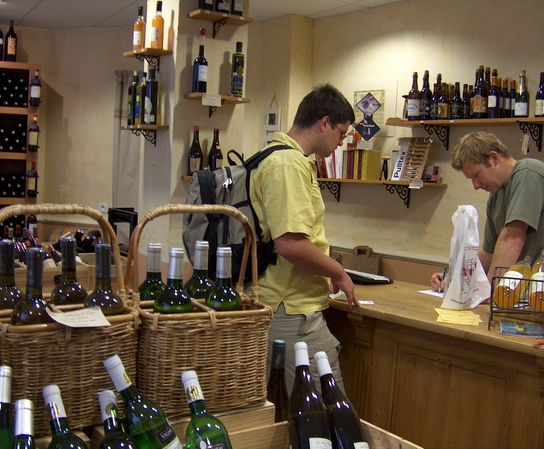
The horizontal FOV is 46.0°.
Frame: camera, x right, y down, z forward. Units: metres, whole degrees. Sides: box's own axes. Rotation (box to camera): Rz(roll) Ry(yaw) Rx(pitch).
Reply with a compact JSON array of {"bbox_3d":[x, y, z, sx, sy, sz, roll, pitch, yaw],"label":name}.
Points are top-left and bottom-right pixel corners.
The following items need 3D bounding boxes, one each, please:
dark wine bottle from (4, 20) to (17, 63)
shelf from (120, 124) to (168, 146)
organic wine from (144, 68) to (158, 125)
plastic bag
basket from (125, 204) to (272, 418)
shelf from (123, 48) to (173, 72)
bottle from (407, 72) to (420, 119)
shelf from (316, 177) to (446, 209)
[{"bbox_3d":[-2.119,-1.490,5.210,0.095,0.333,0.095,2,4,-15],"label":"dark wine bottle"},{"bbox_3d":[-0.775,-0.528,3.894,0.165,0.120,0.320,0,5,-38],"label":"shelf"},{"bbox_3d":[-0.716,-0.757,3.810,0.068,0.332,0.068,3,4,0],"label":"organic wine"},{"bbox_3d":[0.755,0.127,2.500,0.178,0.395,0.115,3,4,3],"label":"plastic bag"},{"bbox_3d":[-0.172,0.165,1.393,0.270,0.420,0.225,0,5,-29],"label":"basket"},{"bbox_3d":[-0.754,-0.982,3.879,0.158,0.115,0.360,0,6,-34],"label":"shelf"},{"bbox_3d":[0.905,-0.825,4.100,0.079,0.310,0.079,-2,7,-45],"label":"bottle"},{"bbox_3d":[0.689,-0.224,4.714,0.260,0.178,1.200,-1,5,-43],"label":"shelf"}]

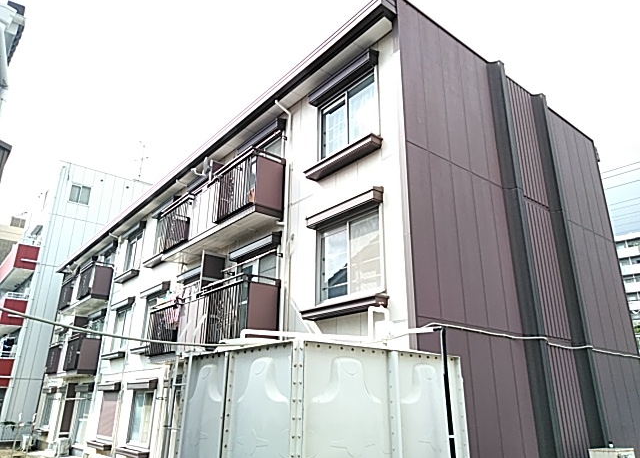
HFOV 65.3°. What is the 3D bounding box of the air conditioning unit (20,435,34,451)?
[{"bbox_3d":[-12.274,8.992,20.988,0.300,0.600,0.780,17,-26,-37],"label":"air conditioning unit"}]

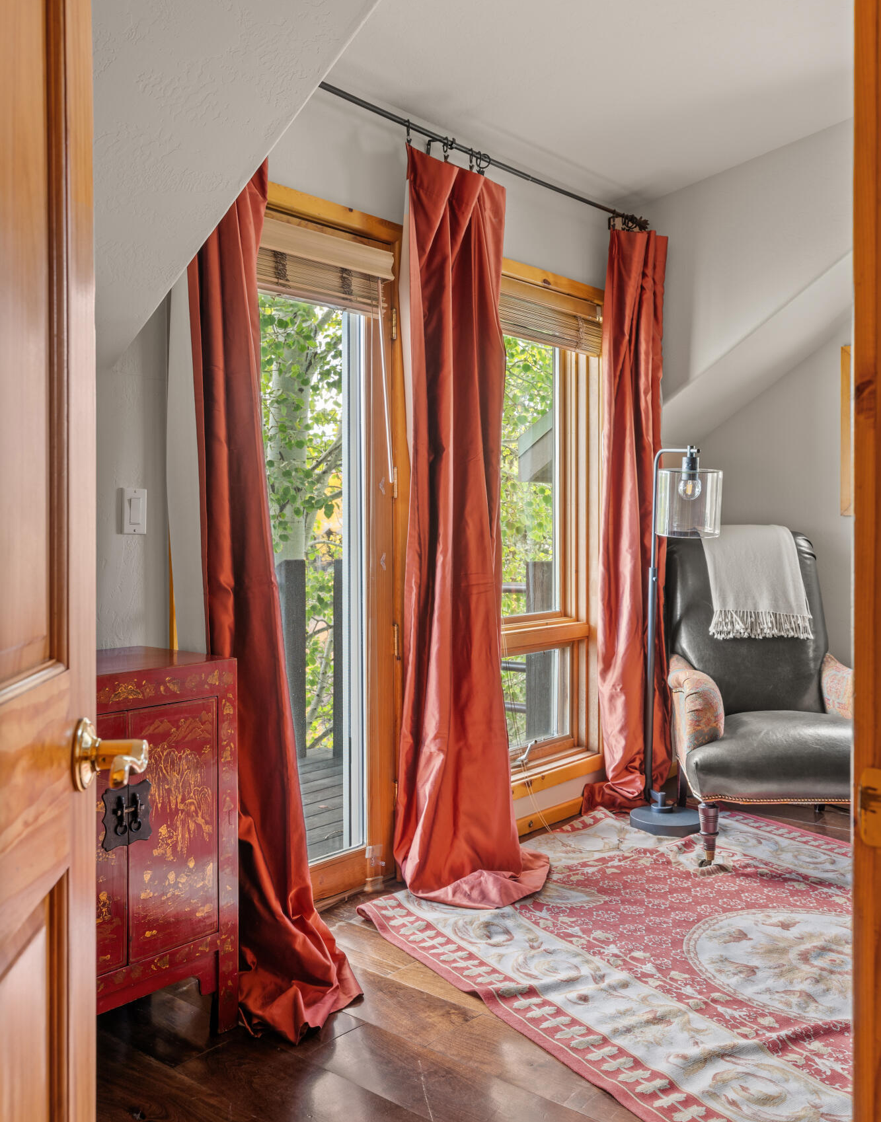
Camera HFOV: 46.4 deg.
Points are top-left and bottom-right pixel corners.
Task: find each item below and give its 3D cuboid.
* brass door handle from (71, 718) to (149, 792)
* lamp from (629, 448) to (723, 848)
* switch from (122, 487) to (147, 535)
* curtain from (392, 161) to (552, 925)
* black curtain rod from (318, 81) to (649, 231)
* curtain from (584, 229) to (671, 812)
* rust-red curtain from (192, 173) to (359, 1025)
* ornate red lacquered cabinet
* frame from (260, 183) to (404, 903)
[{"bbox_3d":[-0.339,0.201,1.055,0.072,0.078,0.135,0,2,-6],"label":"brass door handle"},{"bbox_3d":[0.906,0.290,3.926,0.360,1.463,0.277,2,2,40],"label":"lamp"},{"bbox_3d":[-0.767,-0.125,2.597,0.014,0.115,0.071,2,2,40],"label":"switch"},{"bbox_3d":[0.127,-0.134,3.379,0.330,2.370,0.540,2,2,40],"label":"curtain"},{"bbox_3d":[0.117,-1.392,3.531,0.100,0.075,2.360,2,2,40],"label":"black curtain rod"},{"bbox_3d":[0.781,-0.169,4.260,0.220,2.375,0.410,2,2,40],"label":"curtain"},{"bbox_3d":[-0.455,-0.099,2.569,0.480,2.360,0.410,2,2,40],"label":"rust-red curtain"},{"bbox_3d":[-0.797,0.660,2.292,0.352,0.862,0.588,2,2,40],"label":"ornate red lacquered cabinet"},{"bbox_3d":[-0.421,-0.018,3.069,0.100,2.160,0.960,2,2,40],"label":"frame"}]

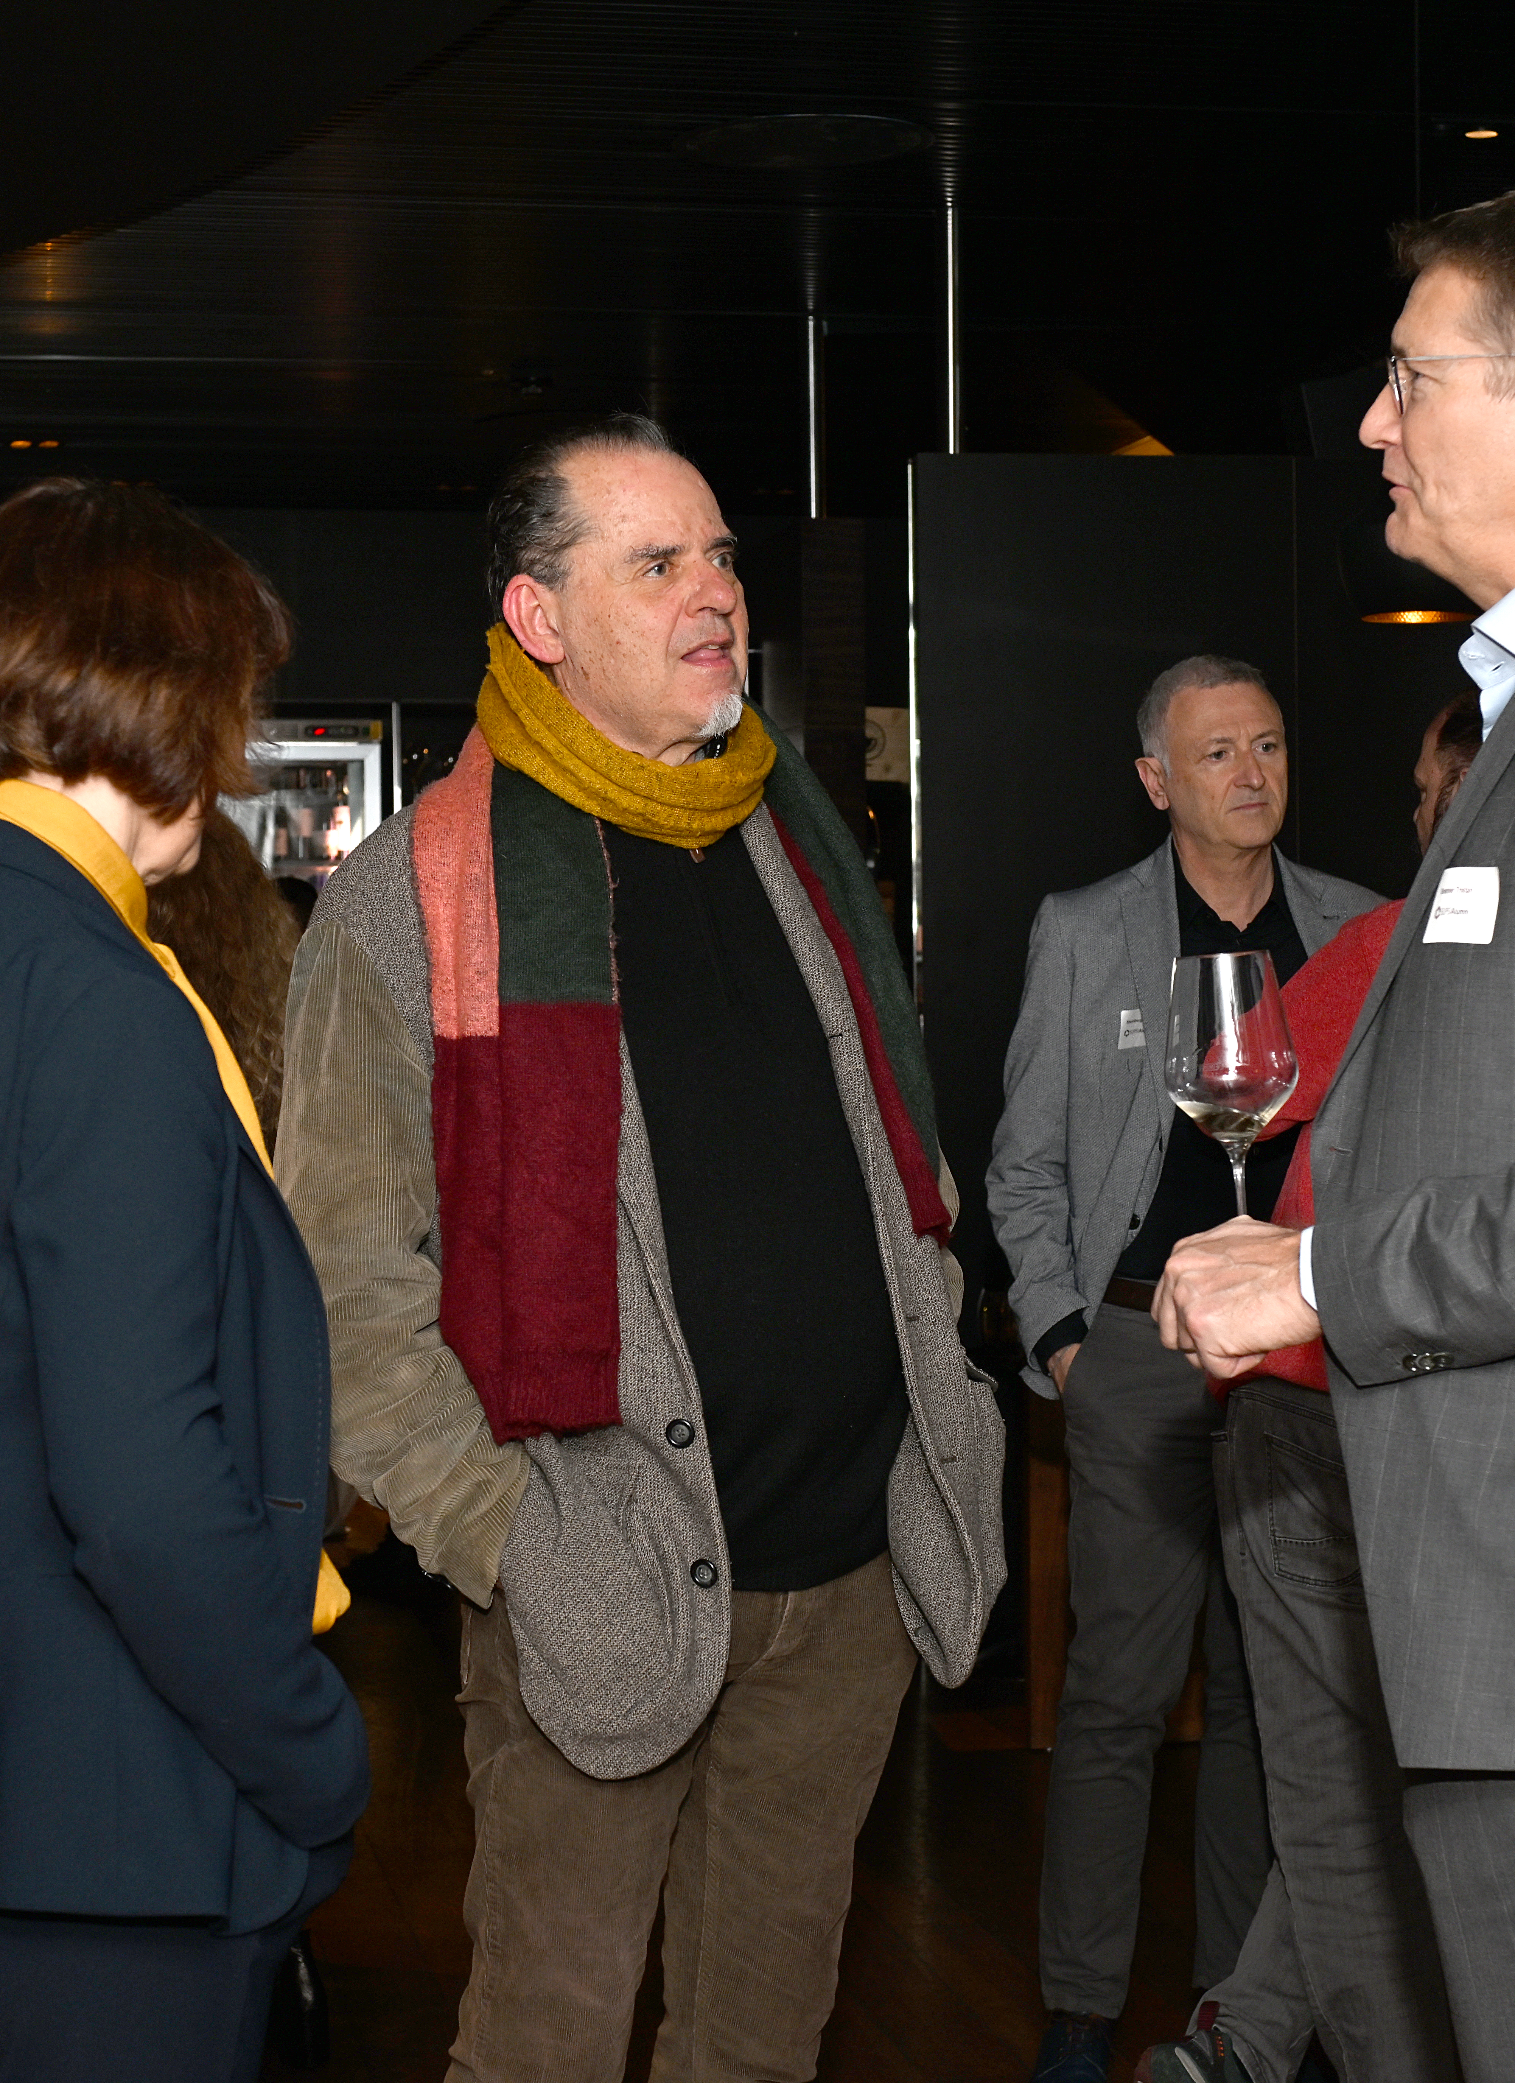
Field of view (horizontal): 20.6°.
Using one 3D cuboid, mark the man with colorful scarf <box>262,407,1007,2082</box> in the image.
[{"bbox_3d":[-0.088,0.443,3.000,0.560,1.780,0.370,-1,0,-27],"label":"man with colorful scarf"}]

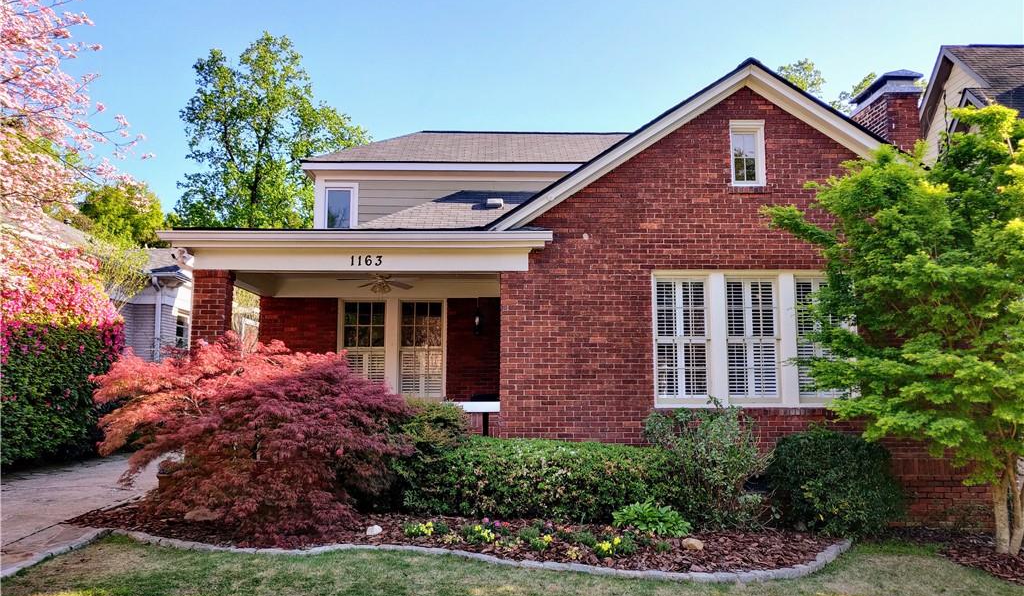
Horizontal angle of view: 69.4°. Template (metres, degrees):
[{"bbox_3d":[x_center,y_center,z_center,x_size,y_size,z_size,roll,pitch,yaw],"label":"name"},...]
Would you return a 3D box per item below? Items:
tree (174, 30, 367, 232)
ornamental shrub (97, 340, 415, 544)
[{"bbox_3d":[-9.800,-3.171,29.572,8.200,15.700,8.000,0,-7,0],"label":"tree"},{"bbox_3d":[-2.860,1.429,8.139,3.500,2.050,2.700,0,-7,0],"label":"ornamental shrub"}]

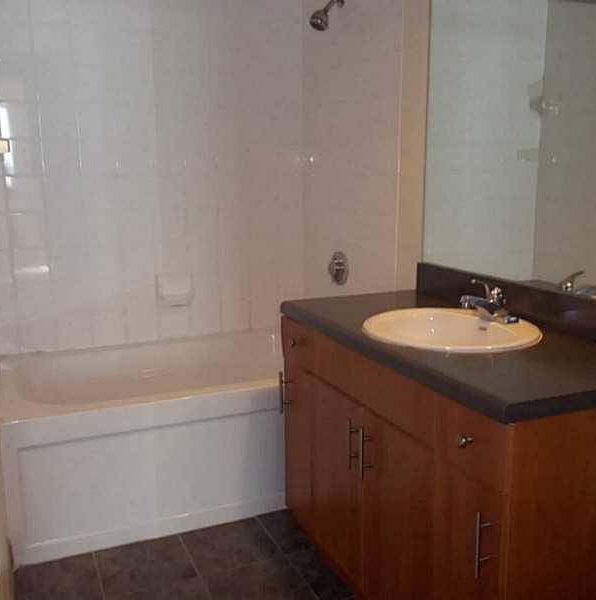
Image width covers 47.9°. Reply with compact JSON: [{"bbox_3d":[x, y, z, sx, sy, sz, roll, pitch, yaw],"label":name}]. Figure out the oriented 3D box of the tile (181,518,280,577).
[{"bbox_3d":[-0.249,0.894,2.439,0.303,0.010,0.300,-5,11,-23],"label":"tile"}]

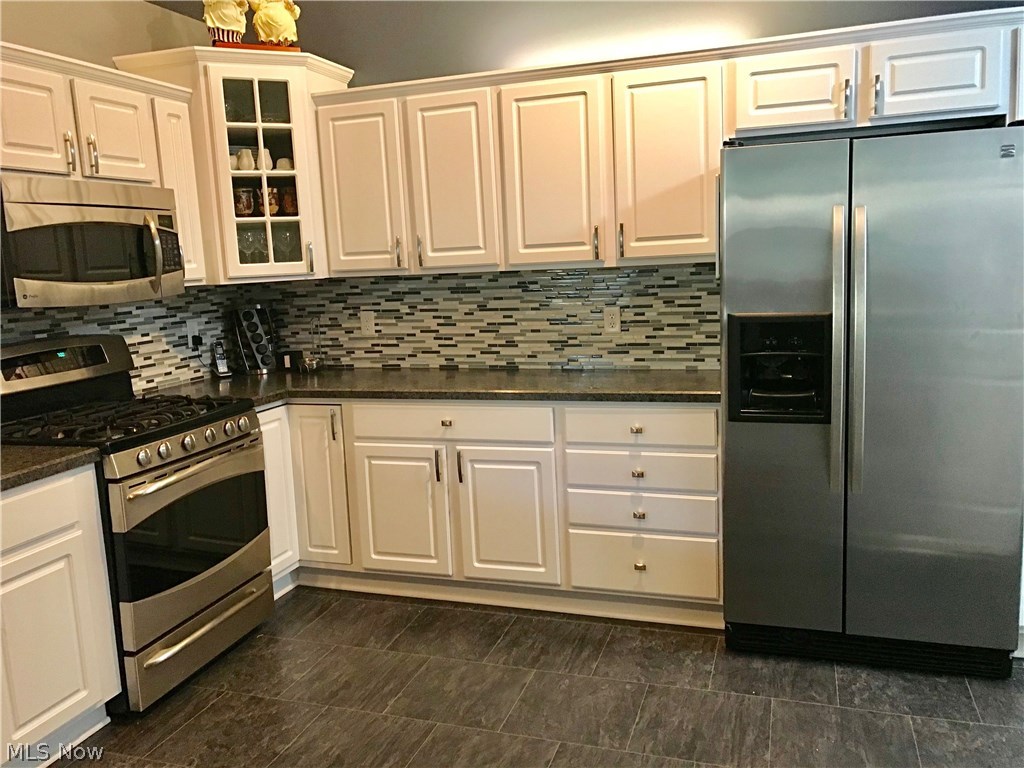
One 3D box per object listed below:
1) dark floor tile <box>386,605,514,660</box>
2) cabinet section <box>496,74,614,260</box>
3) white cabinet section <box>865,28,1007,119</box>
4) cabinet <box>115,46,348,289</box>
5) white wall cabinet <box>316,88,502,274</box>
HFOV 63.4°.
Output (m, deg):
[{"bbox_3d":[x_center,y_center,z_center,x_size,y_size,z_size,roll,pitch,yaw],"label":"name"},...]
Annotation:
[{"bbox_3d":[-0.231,0.978,3.232,0.399,0.010,0.390,0,10,19],"label":"dark floor tile"},{"bbox_3d":[0.225,-0.863,3.462,0.450,0.725,0.310,0,9,18],"label":"cabinet section"},{"bbox_3d":[1.505,-1.086,2.998,0.450,0.270,0.310,0,9,18],"label":"white cabinet section"},{"bbox_3d":[-1.216,-0.951,3.814,1.008,0.937,0.786,-7,10,-26],"label":"cabinet"},{"bbox_3d":[-0.400,-0.859,3.647,0.838,0.733,0.325,0,10,18],"label":"white wall cabinet"}]

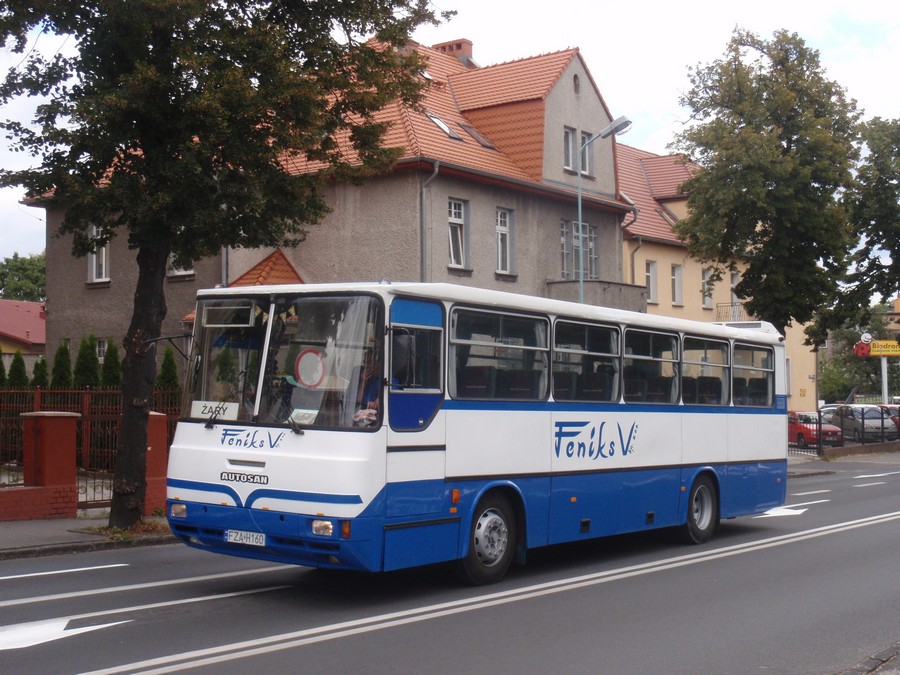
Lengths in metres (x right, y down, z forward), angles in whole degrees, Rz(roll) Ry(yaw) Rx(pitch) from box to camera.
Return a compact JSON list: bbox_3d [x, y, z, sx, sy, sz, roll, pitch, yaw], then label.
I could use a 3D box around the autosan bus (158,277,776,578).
[{"bbox_3d":[1.111,1.109,15.497,2.500,3.080,10.050,-2,-4,36],"label":"autosan bus"}]

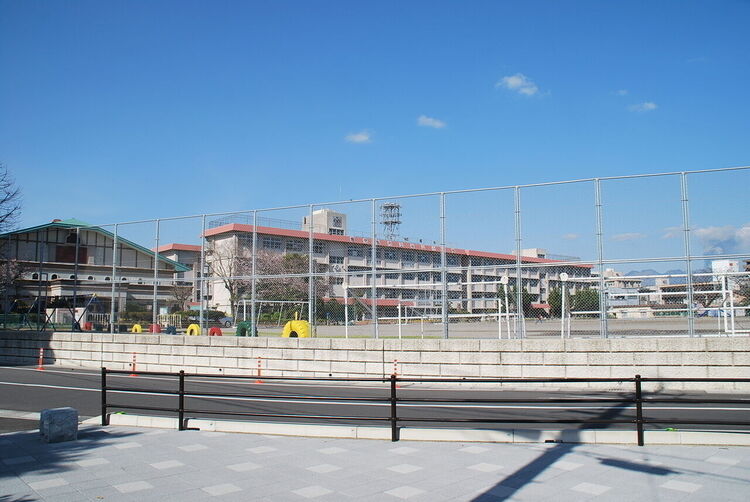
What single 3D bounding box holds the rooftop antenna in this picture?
[{"bbox_3d":[3.250,-6.290,118.000,4.000,8.300,4.000,-2,-6,17],"label":"rooftop antenna"}]

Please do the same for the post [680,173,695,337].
[{"bbox_3d":[7.390,0.100,13.300,0.120,3.950,0.120,-2,-6,16],"label":"post"}]

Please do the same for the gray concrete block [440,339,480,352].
[{"bbox_3d":[2.120,2.340,13.930,1.000,0.300,0.330,-2,-6,18],"label":"gray concrete block"}]

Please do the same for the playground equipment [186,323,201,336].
[{"bbox_3d":[-6.370,2.780,19.800,0.500,0.450,0.220,-4,-7,30],"label":"playground equipment"}]

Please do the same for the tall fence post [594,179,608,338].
[{"bbox_3d":[5.560,0.190,13.830,0.120,3.950,0.120,-2,-6,17],"label":"tall fence post"}]

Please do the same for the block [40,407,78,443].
[{"bbox_3d":[-4.120,2.280,7.390,0.350,0.400,0.350,5,-8,-42],"label":"block"}]

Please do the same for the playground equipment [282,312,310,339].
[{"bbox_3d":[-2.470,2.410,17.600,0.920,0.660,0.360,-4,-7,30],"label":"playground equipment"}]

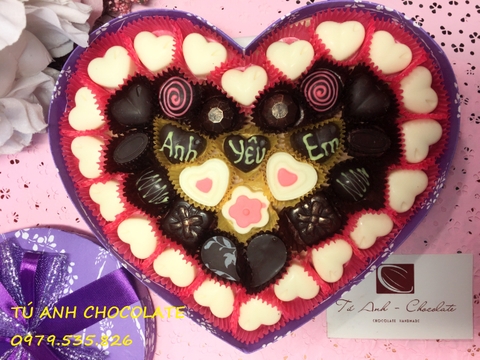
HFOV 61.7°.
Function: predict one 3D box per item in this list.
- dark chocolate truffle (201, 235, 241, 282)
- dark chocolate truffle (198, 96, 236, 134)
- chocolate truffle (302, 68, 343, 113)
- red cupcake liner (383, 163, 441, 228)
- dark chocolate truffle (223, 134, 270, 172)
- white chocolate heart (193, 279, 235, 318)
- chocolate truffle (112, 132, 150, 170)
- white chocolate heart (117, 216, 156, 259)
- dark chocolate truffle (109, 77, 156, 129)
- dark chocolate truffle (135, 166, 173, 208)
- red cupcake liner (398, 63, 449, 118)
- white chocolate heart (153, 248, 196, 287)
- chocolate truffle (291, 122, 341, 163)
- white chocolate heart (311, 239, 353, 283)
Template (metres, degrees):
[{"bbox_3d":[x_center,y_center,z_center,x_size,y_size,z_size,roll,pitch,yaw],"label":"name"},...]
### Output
[{"bbox_3d":[-0.012,0.050,0.254,0.022,0.015,0.030,-28,92,8],"label":"dark chocolate truffle"},{"bbox_3d":[-0.014,-0.039,0.245,0.022,0.018,0.022,0,93,5],"label":"dark chocolate truffle"},{"bbox_3d":[0.048,-0.052,0.237,0.026,0.016,0.026,1,96,6],"label":"chocolate truffle"},{"bbox_3d":[0.095,0.007,0.230,0.033,0.020,0.033,0,93,0],"label":"red cupcake liner"},{"bbox_3d":[0.004,-0.015,0.239,0.028,0.014,0.023,0,89,0],"label":"dark chocolate truffle"},{"bbox_3d":[-0.014,0.077,0.260,0.028,0.013,0.025,32,98,2],"label":"white chocolate heart"},{"bbox_3d":[-0.061,-0.018,0.230,0.024,0.014,0.015,-36,93,2],"label":"chocolate truffle"},{"bbox_3d":[-0.059,0.033,0.237,0.025,0.014,0.028,-40,89,-1],"label":"white chocolate heart"},{"bbox_3d":[-0.062,-0.043,0.233,0.026,0.016,0.024,-42,92,2],"label":"dark chocolate truffle"},{"bbox_3d":[-0.051,0.004,0.238,0.024,0.017,0.025,0,89,0],"label":"dark chocolate truffle"},{"bbox_3d":[0.106,-0.052,0.236,0.030,0.019,0.033,-4,93,5],"label":"red cupcake liner"},{"bbox_3d":[-0.037,0.050,0.237,0.028,0.014,0.025,31,89,1],"label":"white chocolate heart"},{"bbox_3d":[0.046,-0.022,0.241,0.029,0.015,0.026,-9,93,5],"label":"chocolate truffle"},{"bbox_3d":[0.052,0.046,0.241,0.023,0.015,0.025,25,93,-1],"label":"white chocolate heart"}]

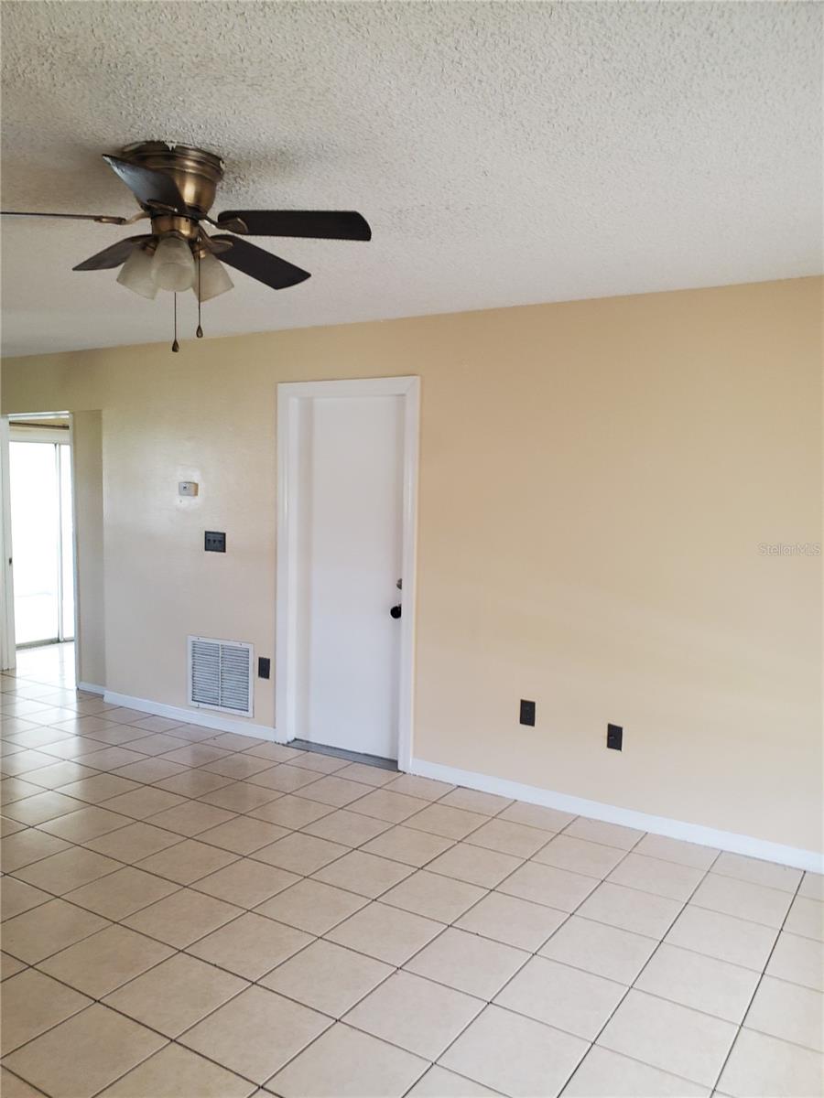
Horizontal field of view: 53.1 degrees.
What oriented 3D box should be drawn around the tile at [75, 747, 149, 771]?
[{"bbox_3d":[-1.686,1.185,4.632,0.322,0.010,0.322,4,4,32],"label":"tile"}]

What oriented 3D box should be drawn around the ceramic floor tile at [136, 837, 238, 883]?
[{"bbox_3d":[-0.929,1.299,3.422,0.320,0.010,0.320,4,5,31],"label":"ceramic floor tile"}]

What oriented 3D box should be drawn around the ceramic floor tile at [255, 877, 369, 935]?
[{"bbox_3d":[-0.362,1.304,3.005,0.319,0.010,0.319,3,4,32],"label":"ceramic floor tile"}]

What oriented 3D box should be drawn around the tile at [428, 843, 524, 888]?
[{"bbox_3d":[0.264,1.327,3.458,0.323,0.010,0.323,4,6,33],"label":"tile"}]

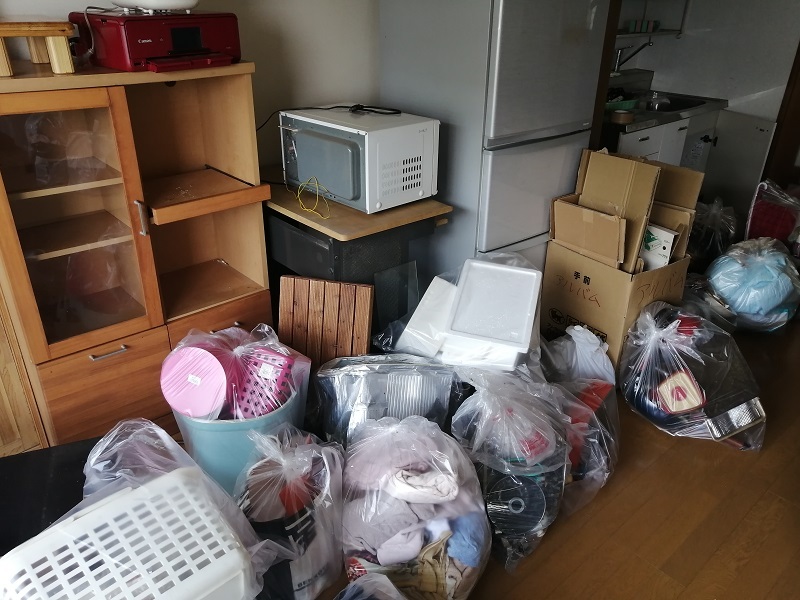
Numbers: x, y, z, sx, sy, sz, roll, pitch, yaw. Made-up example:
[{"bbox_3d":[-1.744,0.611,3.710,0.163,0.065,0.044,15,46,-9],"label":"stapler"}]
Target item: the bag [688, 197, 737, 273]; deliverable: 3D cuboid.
[{"bbox_3d":[1.502,-0.253,2.986,0.290,0.440,0.290,1,26,0],"label":"bag"}]

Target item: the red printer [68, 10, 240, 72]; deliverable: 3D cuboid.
[{"bbox_3d":[-0.764,-0.831,1.993,0.335,0.140,0.379,21,33,36],"label":"red printer"}]

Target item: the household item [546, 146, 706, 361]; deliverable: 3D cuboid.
[{"bbox_3d":[0.847,-0.162,2.443,0.360,0.740,0.420,-15,30,-28],"label":"household item"}]

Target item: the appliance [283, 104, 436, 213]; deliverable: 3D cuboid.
[{"bbox_3d":[-0.144,-0.511,2.185,0.315,0.256,0.465,-22,34,-38],"label":"appliance"}]

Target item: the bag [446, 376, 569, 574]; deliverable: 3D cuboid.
[{"bbox_3d":[0.281,0.434,1.646,0.290,0.360,0.300,1,26,0],"label":"bag"}]

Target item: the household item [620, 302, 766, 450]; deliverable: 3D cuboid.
[{"bbox_3d":[0.968,0.221,2.118,0.380,0.340,0.360,8,27,15],"label":"household item"}]

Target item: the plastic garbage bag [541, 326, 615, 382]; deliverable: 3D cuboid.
[{"bbox_3d":[0.618,0.219,2.196,0.250,0.270,0.250,1,26,0],"label":"plastic garbage bag"}]

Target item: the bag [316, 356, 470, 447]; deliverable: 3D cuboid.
[{"bbox_3d":[-0.033,0.326,1.895,0.420,0.330,0.250,1,26,0],"label":"bag"}]

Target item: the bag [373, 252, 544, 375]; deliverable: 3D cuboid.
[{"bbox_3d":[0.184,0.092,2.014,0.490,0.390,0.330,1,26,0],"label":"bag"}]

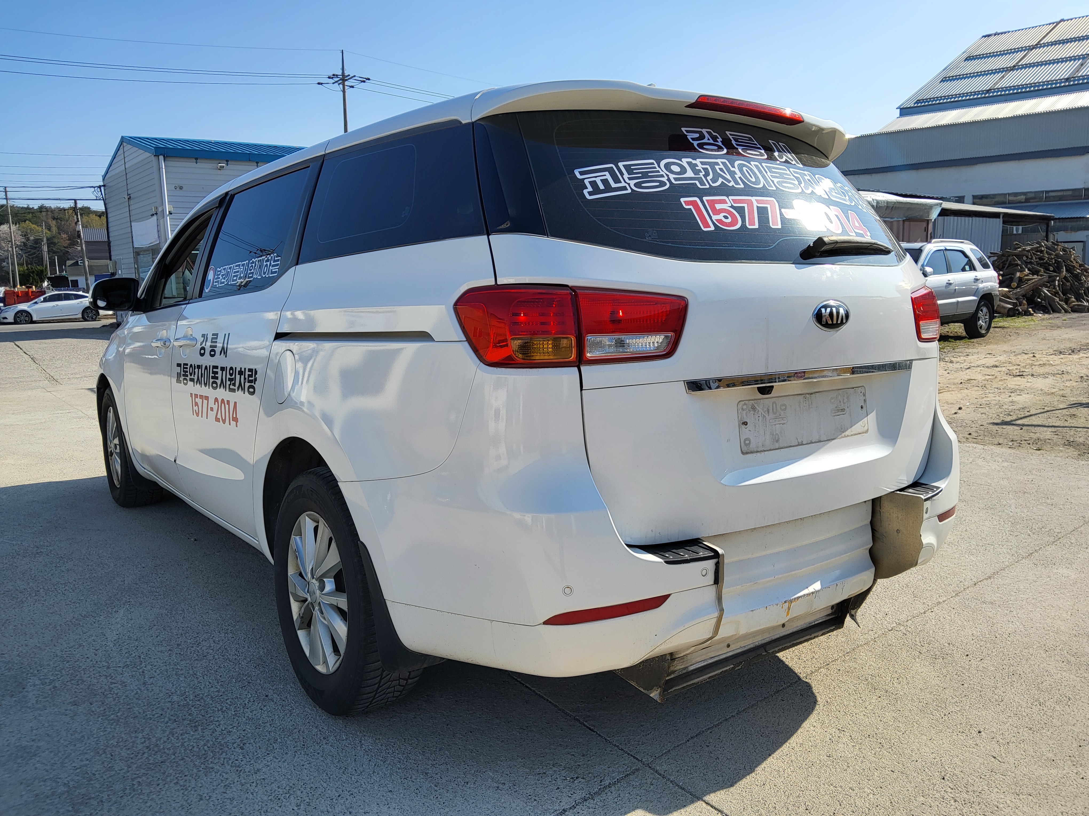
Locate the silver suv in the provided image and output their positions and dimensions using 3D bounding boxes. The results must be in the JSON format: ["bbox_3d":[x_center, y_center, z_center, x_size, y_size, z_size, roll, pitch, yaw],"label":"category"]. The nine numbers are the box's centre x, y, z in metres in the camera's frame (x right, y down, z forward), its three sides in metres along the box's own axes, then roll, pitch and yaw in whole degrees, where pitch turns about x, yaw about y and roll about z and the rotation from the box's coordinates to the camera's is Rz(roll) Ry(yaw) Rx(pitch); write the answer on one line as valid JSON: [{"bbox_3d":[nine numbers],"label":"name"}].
[{"bbox_3d":[6.074,-2.039,14.226,4.350,1.690,1.830,-6,9,-35],"label":"silver suv"}]

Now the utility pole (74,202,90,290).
[{"bbox_3d":[-34.047,-11.061,60.542,0.300,8.430,0.300,-6,8,-11],"label":"utility pole"}]

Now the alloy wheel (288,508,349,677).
[{"bbox_3d":[-0.600,0.519,2.354,0.150,0.460,0.460,-6,9,-37],"label":"alloy wheel"}]

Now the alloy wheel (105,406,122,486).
[{"bbox_3d":[-2.425,0.218,4.792,0.150,0.460,0.460,-6,9,-37],"label":"alloy wheel"}]

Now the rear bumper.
[{"bbox_3d":[0.510,0.182,2.247,1.950,0.680,0.730,-6,9,-37],"label":"rear bumper"}]

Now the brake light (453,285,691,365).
[{"bbox_3d":[0.062,-0.168,1.643,0.500,0.165,0.145,-4,8,-26],"label":"brake light"}]

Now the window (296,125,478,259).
[{"bbox_3d":[-0.359,-0.467,1.835,0.070,0.270,0.800,13,-4,-41],"label":"window"}]

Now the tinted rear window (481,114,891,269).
[{"bbox_3d":[0.579,-0.516,2.062,1.720,0.380,0.190,-6,-18,-37],"label":"tinted rear window"}]

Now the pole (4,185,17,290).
[{"bbox_3d":[-47.174,-13.956,72.718,0.300,11.130,0.300,-4,8,-11],"label":"pole"}]

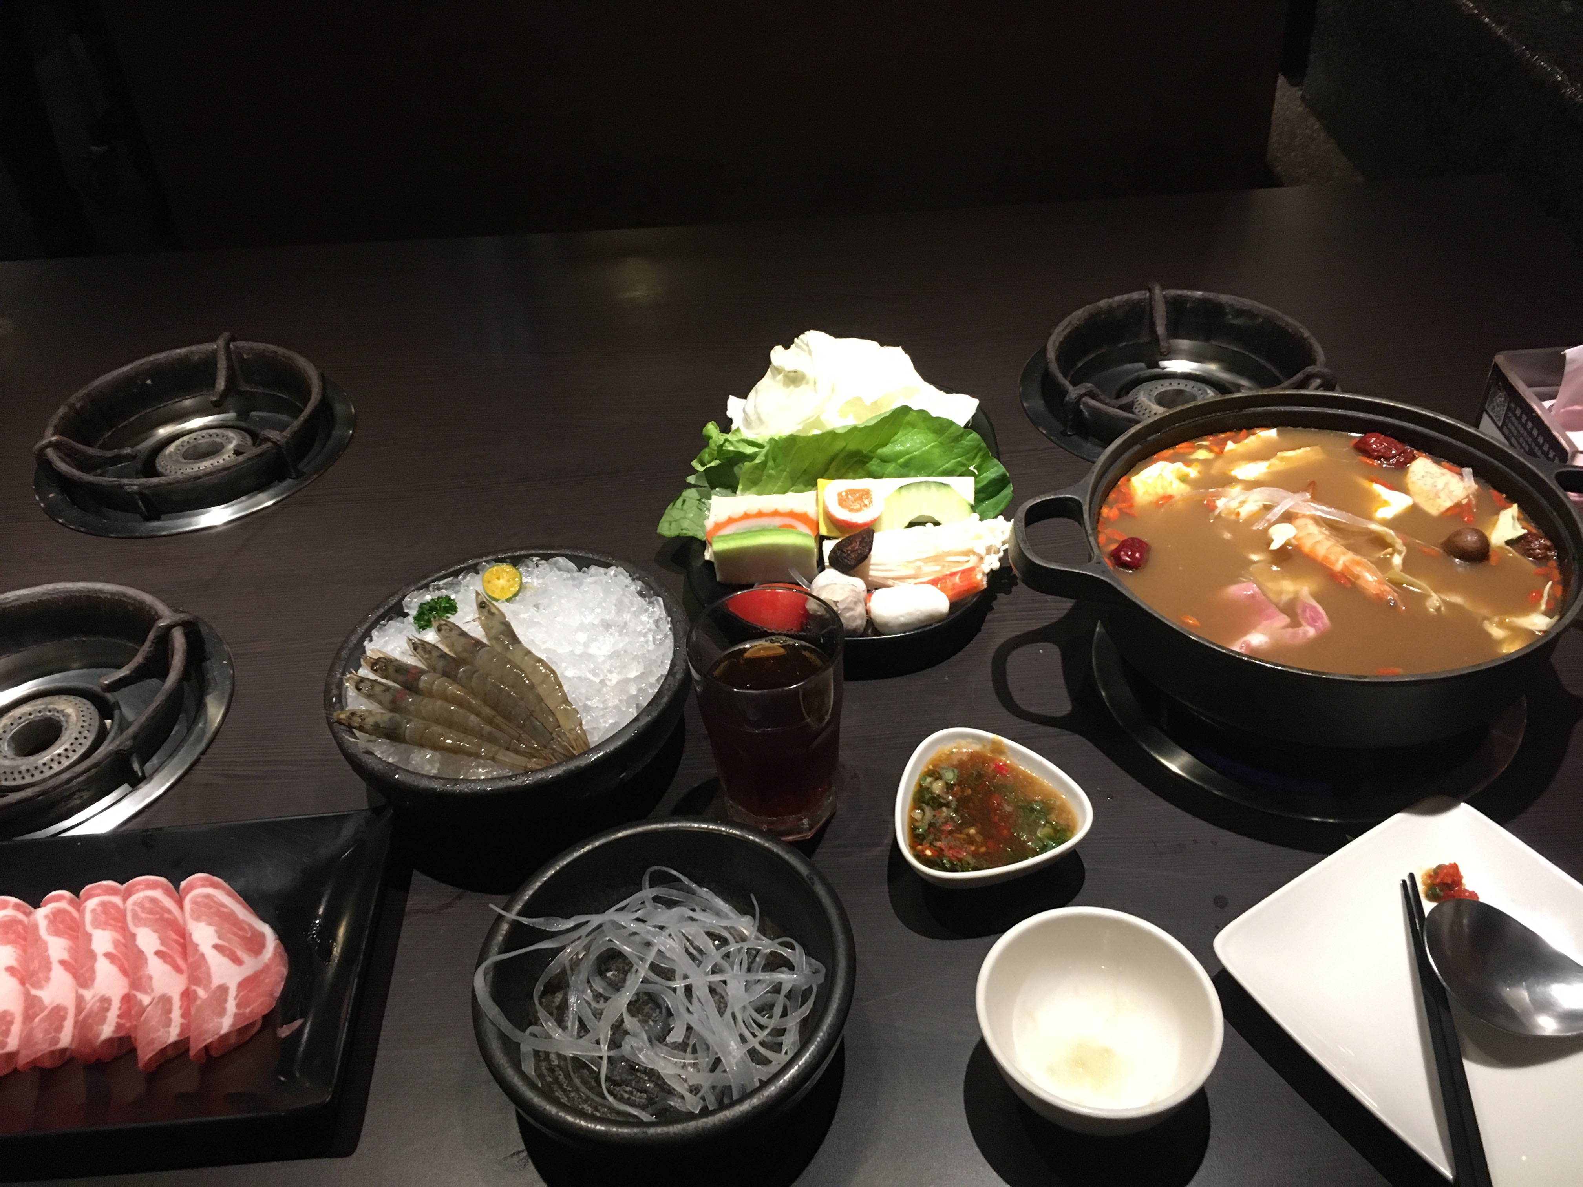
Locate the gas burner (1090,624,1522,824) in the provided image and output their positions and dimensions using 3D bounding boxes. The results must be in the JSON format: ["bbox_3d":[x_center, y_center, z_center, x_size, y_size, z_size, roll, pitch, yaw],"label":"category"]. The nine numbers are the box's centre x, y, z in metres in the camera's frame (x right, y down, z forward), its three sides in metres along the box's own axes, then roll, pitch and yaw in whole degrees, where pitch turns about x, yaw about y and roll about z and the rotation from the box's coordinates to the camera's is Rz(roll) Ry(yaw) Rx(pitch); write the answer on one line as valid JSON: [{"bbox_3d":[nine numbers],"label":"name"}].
[{"bbox_3d":[0.296,0.028,0.760,0.237,0.048,0.237,-3,40,2],"label":"gas burner"}]

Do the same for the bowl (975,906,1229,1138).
[{"bbox_3d":[0.129,0.191,0.567,0.100,0.054,0.100,-3,40,2],"label":"bowl"}]

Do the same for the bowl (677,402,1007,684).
[{"bbox_3d":[0.032,-0.050,0.837,0.216,0.087,0.216,-3,40,2],"label":"bowl"}]

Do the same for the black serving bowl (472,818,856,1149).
[{"bbox_3d":[-0.053,0.182,0.592,0.164,0.057,0.164,-3,40,2],"label":"black serving bowl"}]

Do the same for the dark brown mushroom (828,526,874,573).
[{"bbox_3d":[0.035,-0.026,0.787,0.035,0.023,0.024,-37,48,-12],"label":"dark brown mushroom"}]

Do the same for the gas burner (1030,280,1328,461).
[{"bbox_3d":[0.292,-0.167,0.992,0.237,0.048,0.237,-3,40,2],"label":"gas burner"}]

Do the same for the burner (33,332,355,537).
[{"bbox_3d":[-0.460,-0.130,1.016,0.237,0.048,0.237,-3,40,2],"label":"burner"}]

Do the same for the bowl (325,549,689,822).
[{"bbox_3d":[-0.149,0.061,0.737,0.194,0.068,0.194,-3,40,2],"label":"bowl"}]

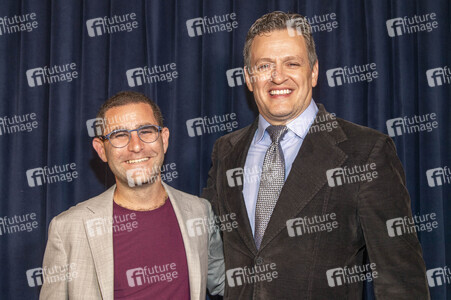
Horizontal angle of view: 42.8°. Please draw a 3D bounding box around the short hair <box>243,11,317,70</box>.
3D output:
[{"bbox_3d":[0.138,-0.265,1.460,0.180,0.168,0.205,-3,-2,10],"label":"short hair"}]

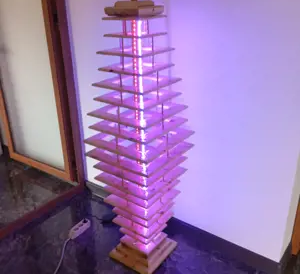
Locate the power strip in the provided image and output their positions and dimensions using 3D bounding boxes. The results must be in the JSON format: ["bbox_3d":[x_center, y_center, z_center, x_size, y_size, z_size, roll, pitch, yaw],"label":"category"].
[{"bbox_3d":[-0.444,0.582,2.044,0.048,0.040,0.153,13,27,30],"label":"power strip"}]

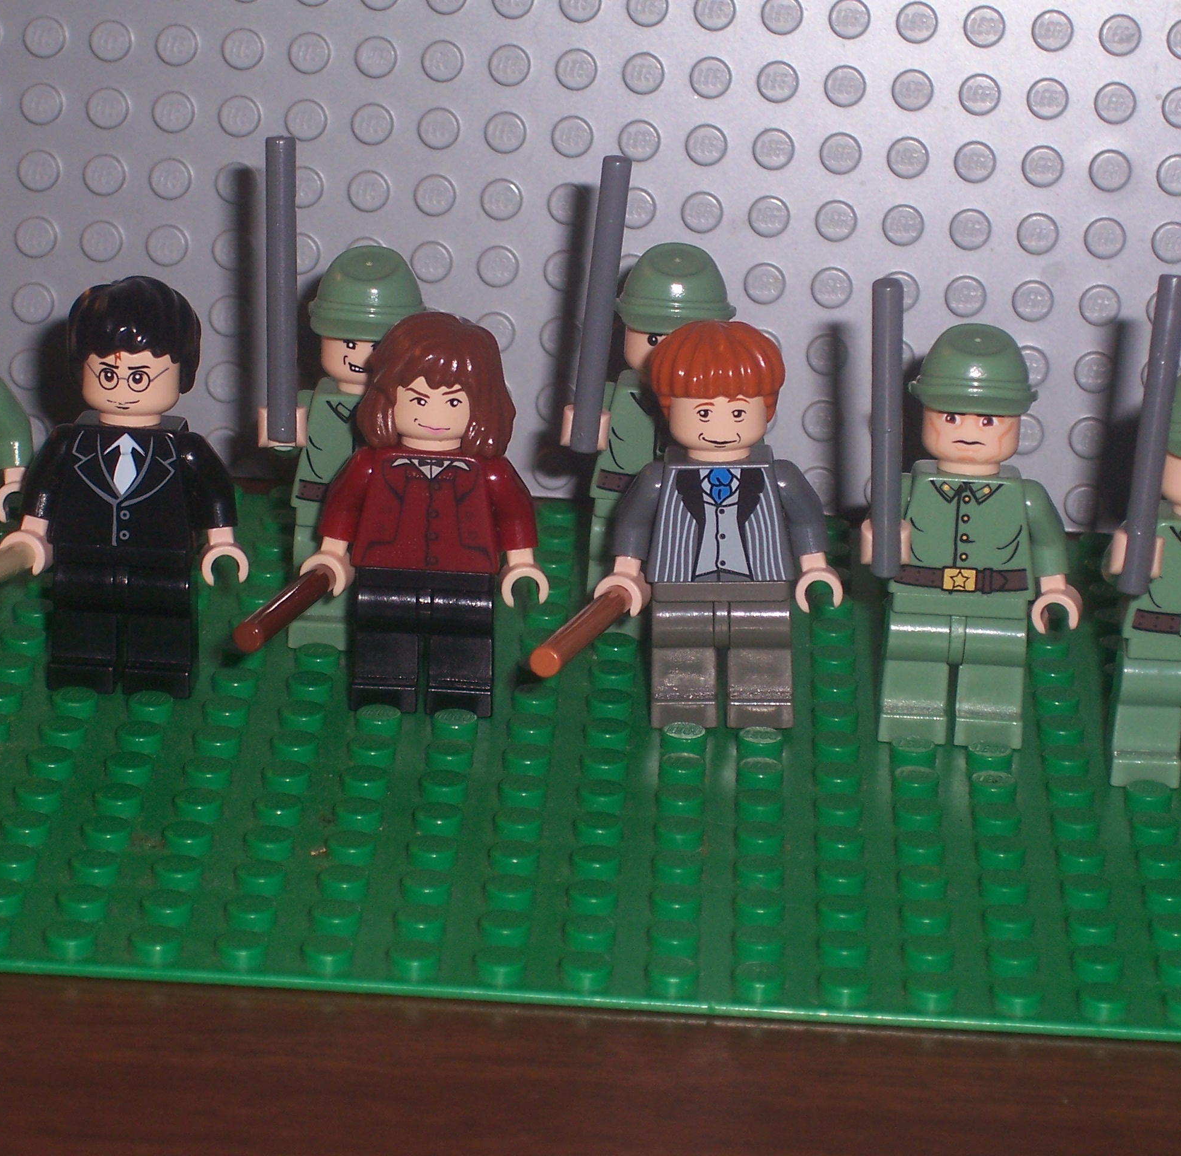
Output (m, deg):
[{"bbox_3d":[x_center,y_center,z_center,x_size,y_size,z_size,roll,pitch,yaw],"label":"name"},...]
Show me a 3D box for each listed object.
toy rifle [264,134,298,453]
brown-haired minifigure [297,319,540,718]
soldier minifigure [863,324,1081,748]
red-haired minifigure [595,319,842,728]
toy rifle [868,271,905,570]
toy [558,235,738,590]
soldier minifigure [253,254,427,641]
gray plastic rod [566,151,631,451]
[{"bbox_3d":[-0.032,-0.030,0.477,0.003,0.032,0.003,1,14,2],"label":"toy rifle"},{"bbox_3d":[-0.017,-0.007,0.477,0.025,0.043,0.015,3,21,1],"label":"brown-haired minifigure"},{"bbox_3d":[0.040,-0.003,0.473,0.024,0.044,0.020,3,21,1],"label":"soldier minifigure"},{"bbox_3d":[0.013,-0.005,0.476,0.025,0.044,0.015,-1,21,3],"label":"red-haired minifigure"},{"bbox_3d":[0.030,-0.015,0.460,0.003,0.032,0.003,0,26,2],"label":"toy rifle"},{"bbox_3d":[0.009,-0.014,0.496,0.024,0.044,0.020,3,21,1],"label":"toy"},{"bbox_3d":[-0.024,-0.013,0.490,0.024,0.044,0.020,3,21,1],"label":"soldier minifigure"},{"bbox_3d":[0.001,-0.029,0.483,0.003,0.032,0.003,7,19,0],"label":"gray plastic rod"}]

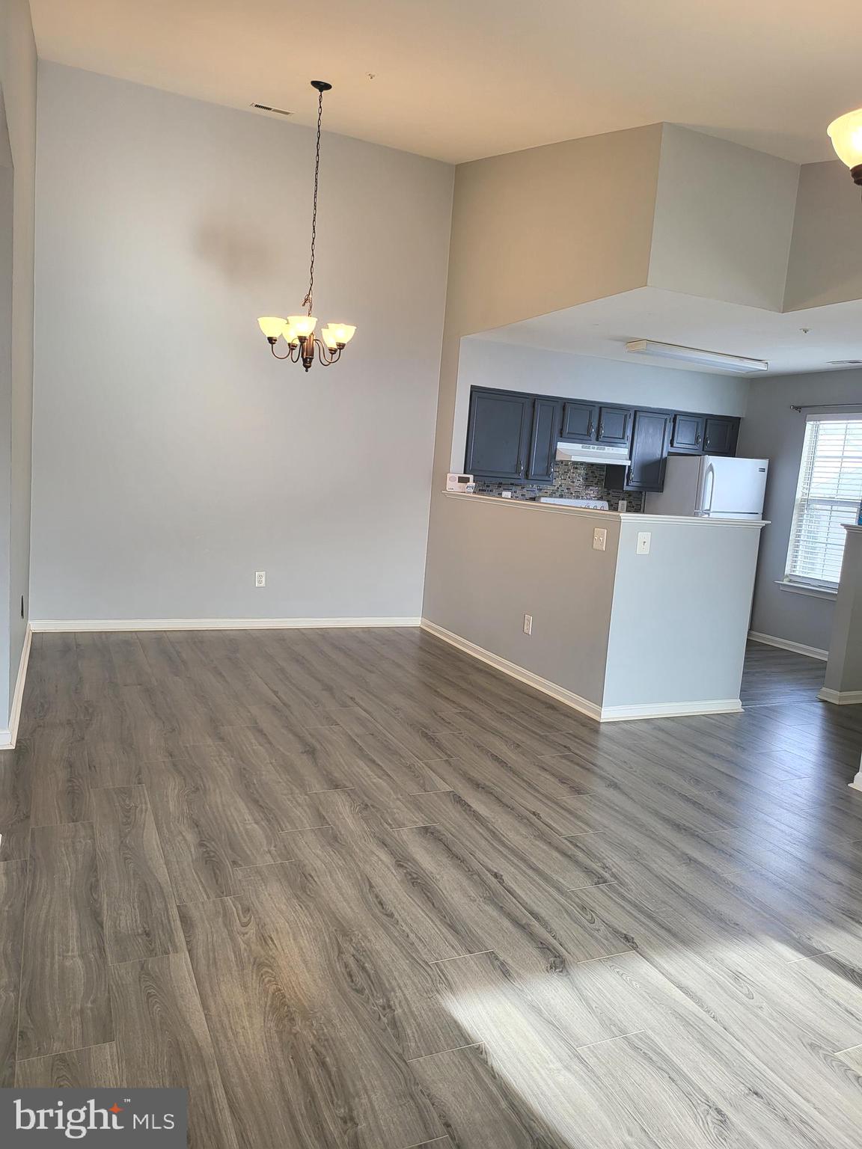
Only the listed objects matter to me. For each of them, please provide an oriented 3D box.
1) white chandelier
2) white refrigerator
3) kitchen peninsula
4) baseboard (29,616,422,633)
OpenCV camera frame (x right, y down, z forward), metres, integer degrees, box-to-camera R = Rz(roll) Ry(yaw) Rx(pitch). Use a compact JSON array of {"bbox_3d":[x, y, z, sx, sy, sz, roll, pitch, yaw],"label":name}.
[{"bbox_3d":[-0.711,-2.084,4.843,0.612,1.665,0.612,1,8,-24],"label":"white chandelier"},{"bbox_3d":[2.517,-0.243,7.535,0.761,1.695,0.779,1,8,-24],"label":"white refrigerator"},{"bbox_3d":[1.017,0.075,6.063,1.151,1.222,2.742,1,8,-24],"label":"kitchen peninsula"},{"bbox_3d":[-1.519,0.406,6.524,3.128,0.087,0.023,1,8,-24],"label":"baseboard"}]

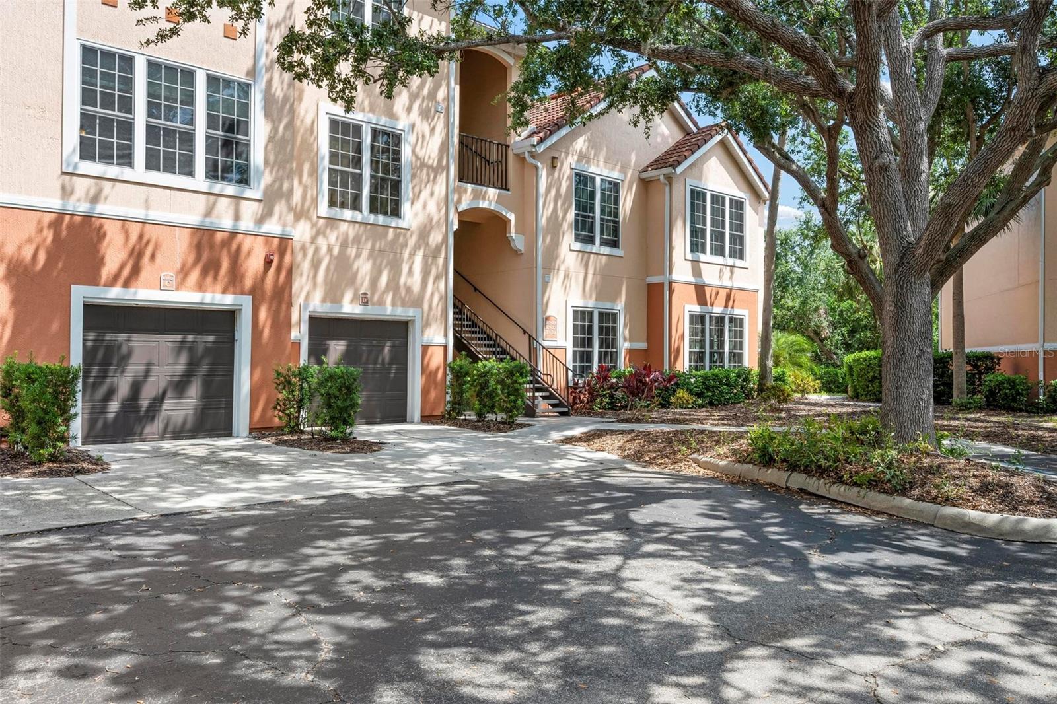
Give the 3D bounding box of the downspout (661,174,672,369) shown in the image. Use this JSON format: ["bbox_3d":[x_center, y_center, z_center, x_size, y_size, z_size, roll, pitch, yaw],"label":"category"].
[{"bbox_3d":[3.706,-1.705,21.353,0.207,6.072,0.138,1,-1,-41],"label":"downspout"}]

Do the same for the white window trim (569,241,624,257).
[{"bbox_3d":[1.801,-2.627,20.499,1.992,0.175,0.100,1,-1,-41],"label":"white window trim"}]

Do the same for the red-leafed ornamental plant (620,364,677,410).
[{"bbox_3d":[2.845,0.818,18.700,1.300,1.080,1.150,1,-1,-40],"label":"red-leafed ornamental plant"}]

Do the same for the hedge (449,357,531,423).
[{"bbox_3d":[-0.791,0.734,15.500,0.800,1.230,1.700,1,-1,-40],"label":"hedge"}]

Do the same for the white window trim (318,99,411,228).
[{"bbox_3d":[-3.283,-3.713,16.081,2.123,2.218,0.100,1,-1,-41],"label":"white window trim"}]

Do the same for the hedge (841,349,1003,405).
[{"bbox_3d":[12.100,0.765,24.400,1.050,1.620,4.400,1,-1,-40],"label":"hedge"}]

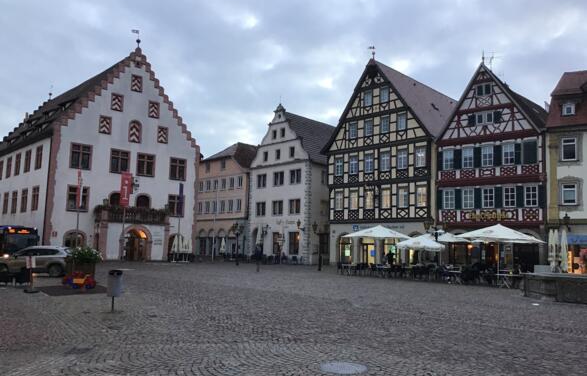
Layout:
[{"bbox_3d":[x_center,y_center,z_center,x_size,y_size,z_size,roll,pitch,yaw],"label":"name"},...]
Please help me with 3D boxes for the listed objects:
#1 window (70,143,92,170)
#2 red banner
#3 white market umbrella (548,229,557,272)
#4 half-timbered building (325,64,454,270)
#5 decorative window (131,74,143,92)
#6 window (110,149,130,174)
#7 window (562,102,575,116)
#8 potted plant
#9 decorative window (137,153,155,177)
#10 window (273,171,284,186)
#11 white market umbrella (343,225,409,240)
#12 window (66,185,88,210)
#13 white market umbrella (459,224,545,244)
[{"bbox_3d":[-20.613,-3.050,51.140,1.868,2.482,0.250,7,-9,-42],"label":"window"},{"bbox_3d":[-13.186,0.118,41.500,0.930,2.650,0.080,5,-7,-30],"label":"red banner"},{"bbox_3d":[15.428,4.044,31.294,0.500,3.200,0.500,-2,-7,26],"label":"white market umbrella"},{"bbox_3d":[12.095,-1.601,48.601,14.500,17.719,12.931,7,-8,-38],"label":"half-timbered building"},{"bbox_3d":[-16.596,-11.043,55.576,1.161,1.646,0.200,7,-9,-42],"label":"decorative window"},{"bbox_3d":[-17.696,-2.698,53.803,1.878,2.428,0.250,7,-9,-42],"label":"window"},{"bbox_3d":[18.743,-5.347,35.826,0.720,0.860,0.300,-5,-9,42],"label":"window"},{"bbox_3d":[-10.050,3.532,25.153,1.600,1.380,1.450,4,-6,-17],"label":"potted plant"},{"bbox_3d":[-15.238,-2.347,54.174,2.009,2.409,0.250,8,-9,-42],"label":"decorative window"},{"bbox_3d":[-1.637,-1.006,59.363,0.250,1.640,1.837,7,-9,-41],"label":"window"},{"bbox_3d":[5.512,4.023,33.377,3.650,3.406,3.650,8,-9,-43],"label":"white market umbrella"},{"bbox_3d":[-20.780,1.024,50.599,1.857,2.160,0.250,7,-9,-42],"label":"window"},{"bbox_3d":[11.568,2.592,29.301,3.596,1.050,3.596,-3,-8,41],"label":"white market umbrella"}]

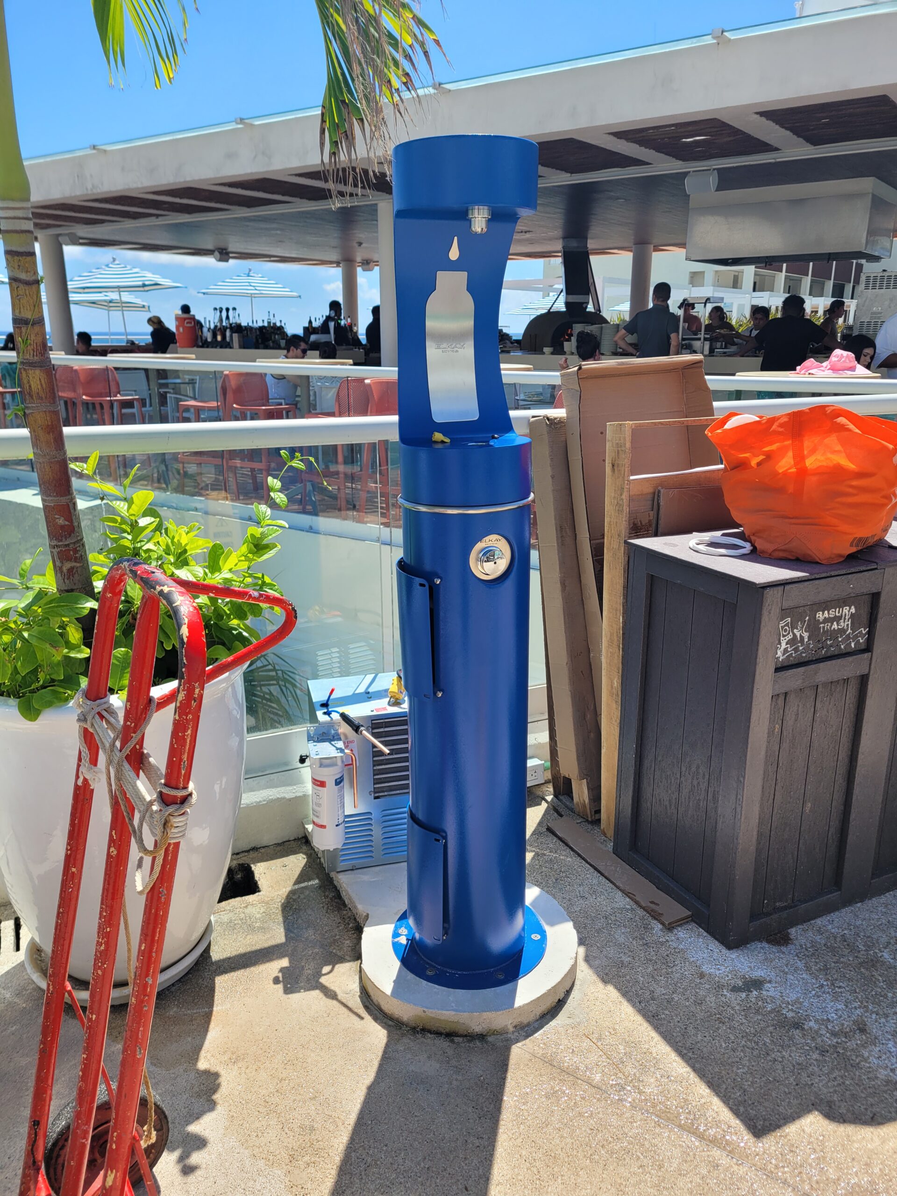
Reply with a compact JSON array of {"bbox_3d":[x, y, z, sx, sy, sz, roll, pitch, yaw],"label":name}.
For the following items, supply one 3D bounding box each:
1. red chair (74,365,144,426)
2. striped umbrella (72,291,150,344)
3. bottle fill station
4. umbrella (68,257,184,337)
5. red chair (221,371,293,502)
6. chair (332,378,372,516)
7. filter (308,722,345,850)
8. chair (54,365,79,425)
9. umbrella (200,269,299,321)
[{"bbox_3d":[-3.150,-1.640,8.453,0.510,1.040,0.470,12,20,34],"label":"red chair"},{"bbox_3d":[-9.572,-7.608,25.593,2.350,2.700,2.350,0,17,0],"label":"striped umbrella"},{"bbox_3d":[0.044,0.017,1.905,0.480,1.758,0.480,-5,17,-16],"label":"bottle fill station"},{"bbox_3d":[-5.785,-4.722,16.071,2.350,2.580,2.350,0,17,0],"label":"umbrella"},{"bbox_3d":[-1.510,-1.327,7.398,0.510,1.040,0.470,12,20,34],"label":"red chair"},{"bbox_3d":[-0.755,-1.103,6.640,0.470,1.040,0.510,-13,21,-38],"label":"chair"},{"bbox_3d":[-0.300,0.481,2.260,0.090,0.317,0.100,-6,18,-20],"label":"filter"},{"bbox_3d":[-3.660,-1.705,8.673,0.510,1.040,0.470,10,19,30],"label":"chair"},{"bbox_3d":[-4.581,-6.246,20.938,2.350,2.735,2.350,0,17,0],"label":"umbrella"}]

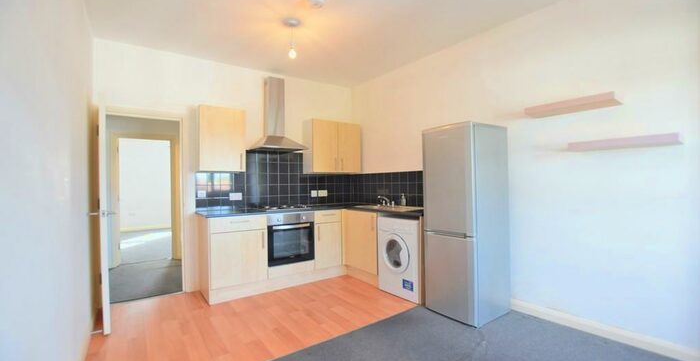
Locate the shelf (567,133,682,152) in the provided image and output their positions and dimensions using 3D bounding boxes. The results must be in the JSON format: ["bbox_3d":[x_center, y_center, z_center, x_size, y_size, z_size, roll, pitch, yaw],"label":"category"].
[{"bbox_3d":[1.972,-0.266,2.120,0.215,0.055,0.580,-1,0,-36],"label":"shelf"}]

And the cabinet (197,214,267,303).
[{"bbox_3d":[-1.371,0.845,3.409,0.612,0.885,0.620,-1,0,-36],"label":"cabinet"}]

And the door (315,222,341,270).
[{"bbox_3d":[-0.266,0.823,3.706,0.359,0.572,0.022,-1,0,-34],"label":"door"}]

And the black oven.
[{"bbox_3d":[-0.845,0.691,3.714,0.600,0.605,0.550,-1,0,-36],"label":"black oven"}]

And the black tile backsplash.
[{"bbox_3d":[-0.421,-0.021,3.450,2.327,0.754,1.494,-1,0,-35],"label":"black tile backsplash"}]

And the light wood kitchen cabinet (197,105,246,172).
[{"bbox_3d":[-1.505,-0.457,3.405,0.491,0.719,0.324,-1,0,-34],"label":"light wood kitchen cabinet"}]

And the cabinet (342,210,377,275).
[{"bbox_3d":[0.351,0.755,3.831,0.580,0.745,0.670,-1,0,-36],"label":"cabinet"}]

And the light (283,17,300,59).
[{"bbox_3d":[-0.532,-1.290,2.694,0.159,0.357,0.159,-1,0,0],"label":"light"}]

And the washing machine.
[{"bbox_3d":[0.733,0.829,3.328,0.550,0.850,0.585,-1,0,-36],"label":"washing machine"}]

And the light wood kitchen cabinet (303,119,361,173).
[{"bbox_3d":[-0.247,-0.465,4.238,0.794,0.719,0.324,-1,0,-34],"label":"light wood kitchen cabinet"}]

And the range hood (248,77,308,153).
[{"bbox_3d":[-0.904,-0.851,3.706,0.597,0.946,0.496,-1,0,-34],"label":"range hood"}]

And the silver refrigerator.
[{"bbox_3d":[1.126,0.378,2.832,0.585,1.740,0.545,-1,0,-36],"label":"silver refrigerator"}]

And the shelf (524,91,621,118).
[{"bbox_3d":[1.770,-0.593,2.350,0.204,0.053,0.597,-1,0,-38],"label":"shelf"}]

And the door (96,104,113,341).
[{"bbox_3d":[-2.304,0.336,2.742,0.043,1.940,0.750,-1,0,-40],"label":"door"}]

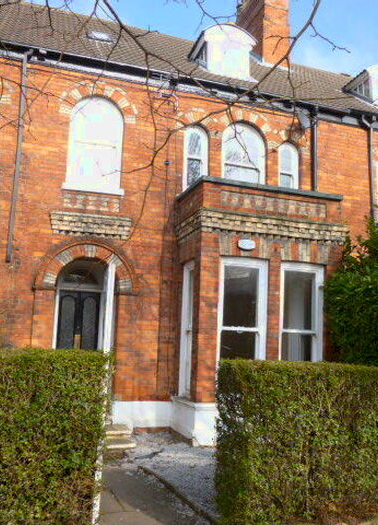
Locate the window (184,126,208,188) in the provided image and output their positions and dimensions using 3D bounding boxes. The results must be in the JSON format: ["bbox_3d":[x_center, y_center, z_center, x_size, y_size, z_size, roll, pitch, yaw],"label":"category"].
[{"bbox_3d":[0.141,-2.012,10.063,0.510,1.529,0.109,5,-8,-18],"label":"window"}]

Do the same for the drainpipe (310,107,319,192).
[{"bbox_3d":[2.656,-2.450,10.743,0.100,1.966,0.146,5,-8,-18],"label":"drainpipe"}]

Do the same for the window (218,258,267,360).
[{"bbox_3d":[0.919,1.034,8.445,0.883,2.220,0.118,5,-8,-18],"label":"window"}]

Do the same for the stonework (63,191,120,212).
[{"bbox_3d":[-1.759,-1.085,9.221,1.037,0.282,0.073,5,-8,-18],"label":"stonework"}]

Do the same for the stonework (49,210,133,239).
[{"bbox_3d":[-1.747,-0.641,9.106,1.438,0.410,0.173,5,-8,-18],"label":"stonework"}]

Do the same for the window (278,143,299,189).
[{"bbox_3d":[2.142,-1.858,11.097,0.511,1.562,0.150,5,-8,-19],"label":"window"}]

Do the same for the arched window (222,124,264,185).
[{"bbox_3d":[1.141,-2.078,10.412,1.010,1.656,0.109,5,-8,-18],"label":"arched window"}]

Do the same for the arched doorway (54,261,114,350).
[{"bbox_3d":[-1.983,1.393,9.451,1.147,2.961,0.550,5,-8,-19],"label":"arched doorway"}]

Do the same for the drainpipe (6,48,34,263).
[{"bbox_3d":[-2.932,-1.893,8.745,0.182,3.786,0.209,5,-8,-18],"label":"drainpipe"}]

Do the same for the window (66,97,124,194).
[{"bbox_3d":[-1.805,-2.266,9.782,1.070,1.912,0.150,5,-8,-19],"label":"window"}]

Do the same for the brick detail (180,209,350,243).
[{"bbox_3d":[1.281,-0.510,9.350,2.866,0.382,1.474,5,-8,-18],"label":"brick detail"}]

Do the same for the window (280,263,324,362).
[{"bbox_3d":[2.003,1.209,9.154,0.891,2.445,0.150,5,-8,-19],"label":"window"}]

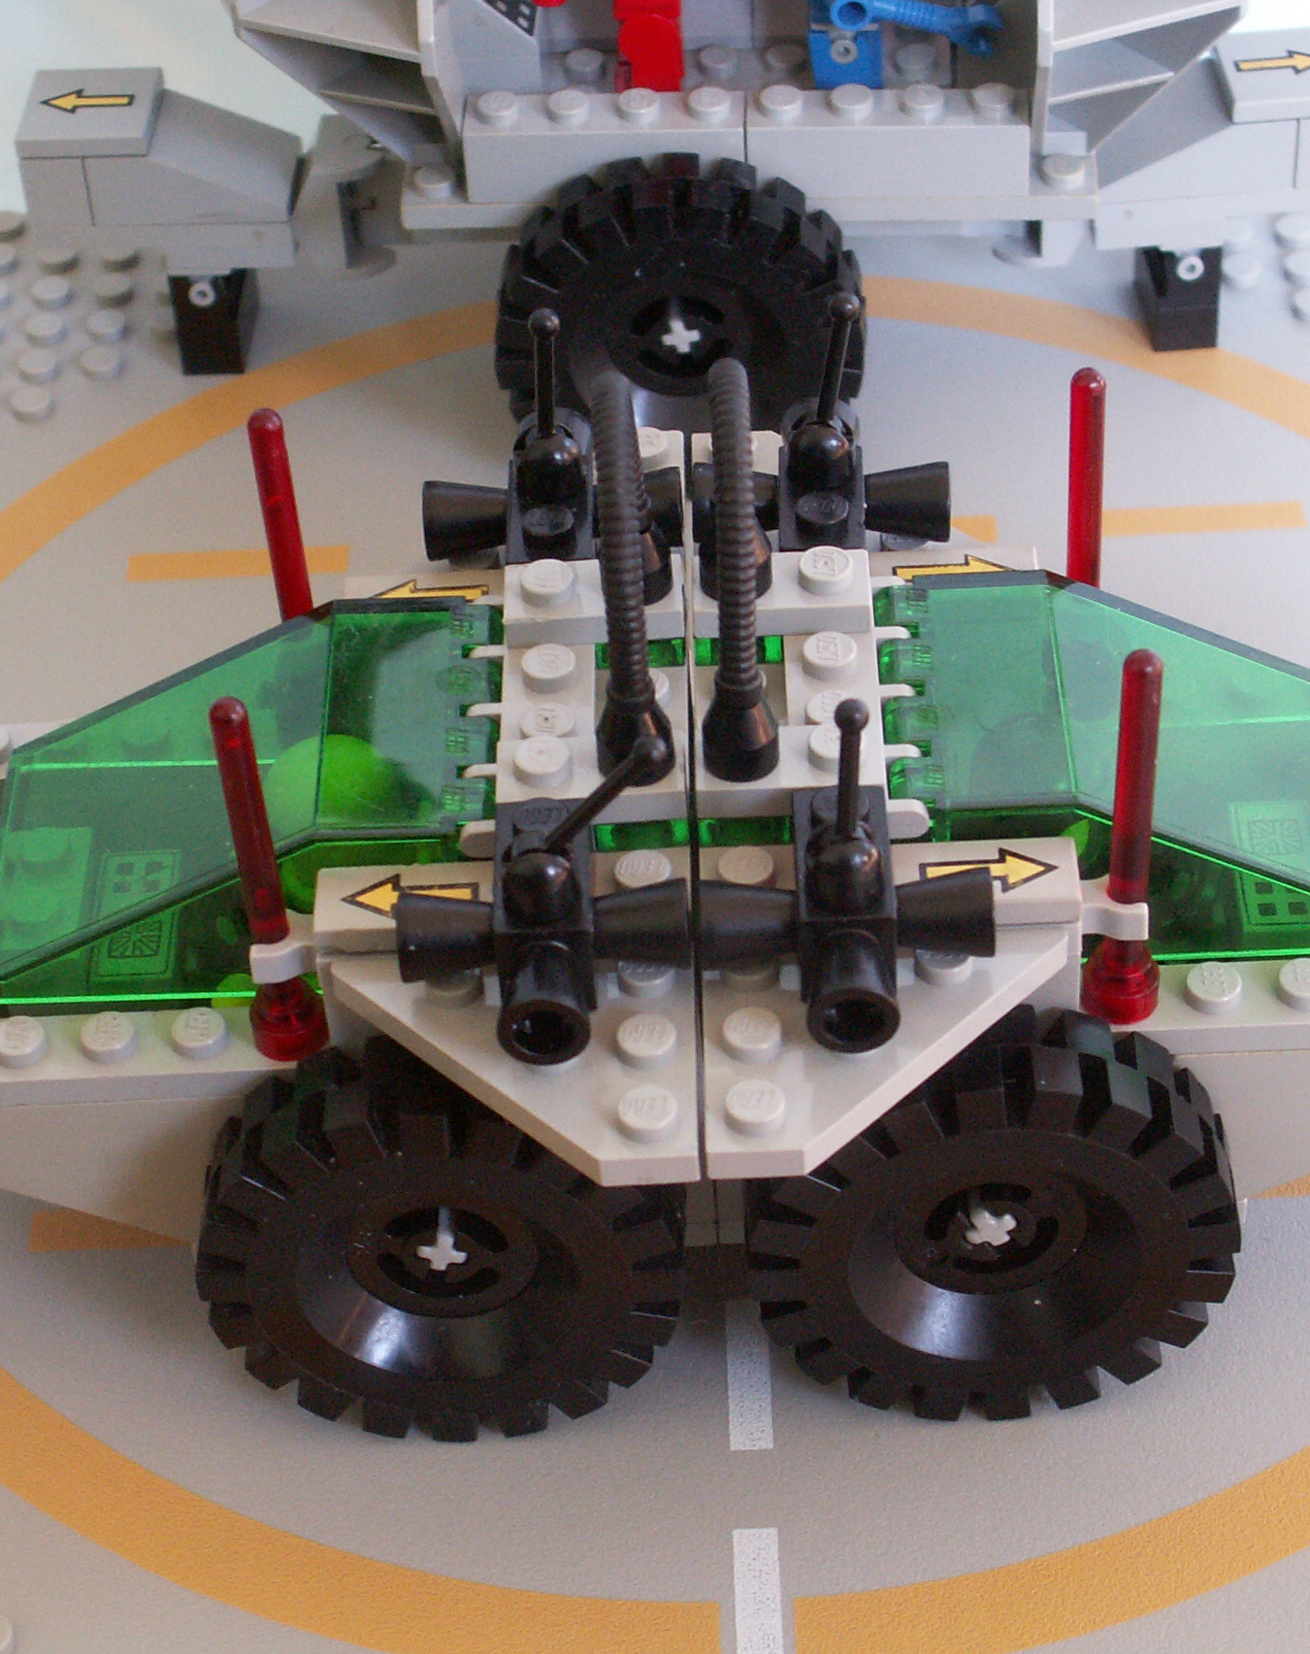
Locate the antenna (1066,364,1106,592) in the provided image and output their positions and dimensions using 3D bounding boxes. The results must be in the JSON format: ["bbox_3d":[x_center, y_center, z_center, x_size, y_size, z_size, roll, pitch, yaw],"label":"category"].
[{"bbox_3d":[0.040,-0.026,0.332,0.007,0.039,0.007,-3,42,2],"label":"antenna"}]

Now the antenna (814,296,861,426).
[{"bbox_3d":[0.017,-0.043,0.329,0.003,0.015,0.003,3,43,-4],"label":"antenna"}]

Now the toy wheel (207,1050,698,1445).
[{"bbox_3d":[-0.018,0.036,0.317,0.043,0.043,0.013,-3,43,1],"label":"toy wheel"}]

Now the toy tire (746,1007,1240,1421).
[{"bbox_3d":[0.029,0.034,0.314,0.043,0.043,0.013,-2,42,2],"label":"toy tire"}]

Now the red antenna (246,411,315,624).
[{"bbox_3d":[-0.034,-0.023,0.335,0.007,0.038,0.007,-3,43,1],"label":"red antenna"}]

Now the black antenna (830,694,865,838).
[{"bbox_3d":[0.016,-0.004,0.296,0.003,0.015,0.003,-1,42,1],"label":"black antenna"}]

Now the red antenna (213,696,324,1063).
[{"bbox_3d":[-0.033,0.004,0.303,0.007,0.038,0.007,-3,42,2],"label":"red antenna"}]

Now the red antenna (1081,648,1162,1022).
[{"bbox_3d":[0.040,0.001,0.302,0.007,0.039,0.007,-2,42,1],"label":"red antenna"}]

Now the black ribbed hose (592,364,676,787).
[{"bbox_3d":[-0.003,-0.024,0.307,0.007,0.030,0.031,-3,43,1],"label":"black ribbed hose"}]

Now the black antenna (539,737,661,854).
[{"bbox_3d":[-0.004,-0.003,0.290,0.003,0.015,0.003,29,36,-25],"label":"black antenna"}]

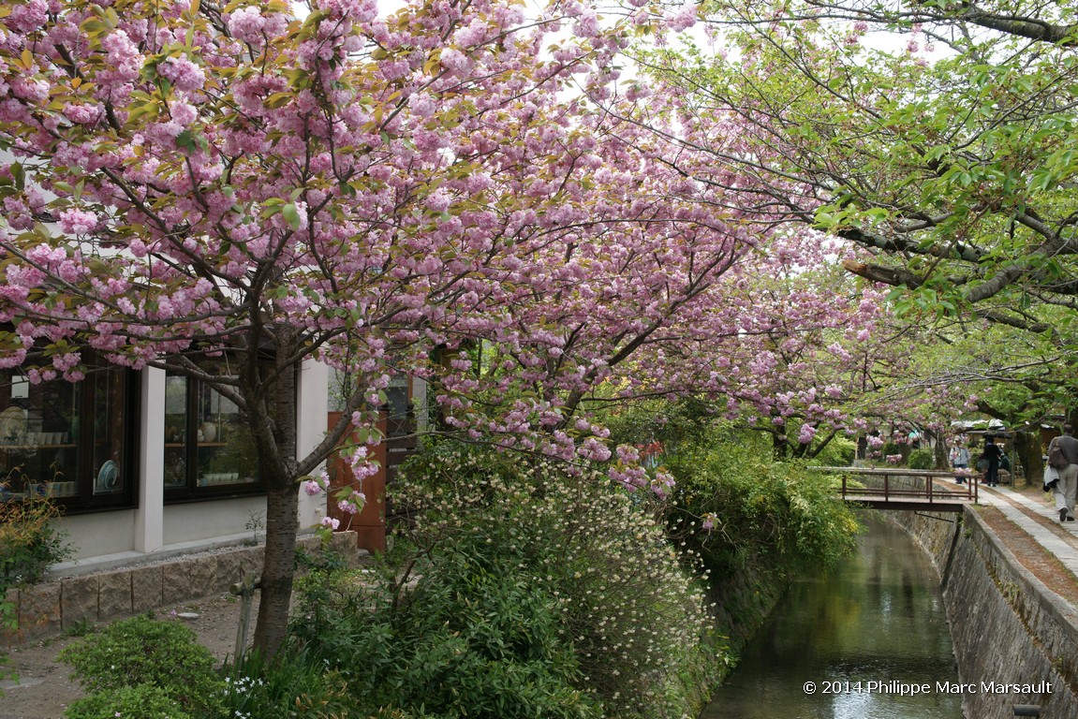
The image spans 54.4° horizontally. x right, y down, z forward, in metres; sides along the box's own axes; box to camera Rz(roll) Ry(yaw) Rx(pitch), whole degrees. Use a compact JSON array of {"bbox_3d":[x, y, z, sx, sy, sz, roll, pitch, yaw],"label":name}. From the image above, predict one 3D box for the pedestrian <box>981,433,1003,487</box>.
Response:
[{"bbox_3d":[14.703,3.314,34.000,0.580,1.640,0.420,-4,-6,38],"label":"pedestrian"}]

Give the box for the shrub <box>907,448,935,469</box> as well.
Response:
[{"bbox_3d":[18.592,4.935,51.000,1.200,1.120,1.150,-2,-5,22],"label":"shrub"}]

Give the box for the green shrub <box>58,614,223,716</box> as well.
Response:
[{"bbox_3d":[-2.127,1.629,5.600,0.900,0.500,0.850,1,-5,-18],"label":"green shrub"}]

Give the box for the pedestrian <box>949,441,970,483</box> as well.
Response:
[{"bbox_3d":[14.653,3.506,36.500,0.620,1.680,0.420,-2,-5,21],"label":"pedestrian"}]

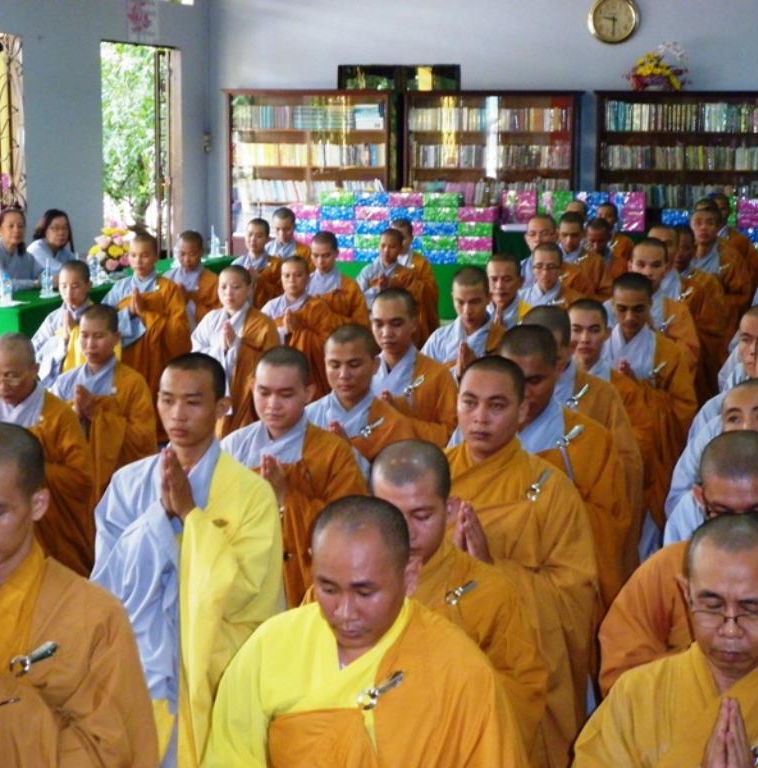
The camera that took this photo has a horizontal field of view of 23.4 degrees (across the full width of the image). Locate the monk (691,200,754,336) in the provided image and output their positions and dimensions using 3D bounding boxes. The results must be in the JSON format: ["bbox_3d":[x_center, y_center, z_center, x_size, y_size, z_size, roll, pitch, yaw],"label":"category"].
[{"bbox_3d":[2.052,-0.525,11.534,0.480,1.208,0.530,4,9,22],"label":"monk"}]

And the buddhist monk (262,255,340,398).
[{"bbox_3d":[-0.406,-0.152,9.523,0.450,1.038,0.530,3,9,16],"label":"buddhist monk"}]

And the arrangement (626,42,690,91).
[{"bbox_3d":[2.102,-2.396,13.842,0.468,0.355,0.360,3,8,16],"label":"arrangement"}]

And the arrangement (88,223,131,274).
[{"bbox_3d":[-1.685,-0.853,11.535,0.300,0.330,0.310,0,8,0],"label":"arrangement"}]

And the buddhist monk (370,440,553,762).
[{"bbox_3d":[0.082,0.672,3.838,0.540,1.143,0.650,3,9,21],"label":"buddhist monk"}]

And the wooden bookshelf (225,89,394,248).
[{"bbox_3d":[-0.531,-1.343,14.775,1.379,2.027,0.360,3,8,16],"label":"wooden bookshelf"}]

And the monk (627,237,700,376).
[{"bbox_3d":[1.307,-0.067,8.848,0.520,1.195,0.620,3,8,16],"label":"monk"}]

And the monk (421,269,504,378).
[{"bbox_3d":[0.425,0.048,8.188,0.520,1.147,0.620,3,9,21],"label":"monk"}]

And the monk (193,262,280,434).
[{"bbox_3d":[-0.684,-0.074,9.022,0.450,1.028,0.530,3,9,16],"label":"monk"}]

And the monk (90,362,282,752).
[{"bbox_3d":[-0.444,0.505,4.554,0.460,1.189,0.530,3,9,17],"label":"monk"}]

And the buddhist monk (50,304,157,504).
[{"bbox_3d":[-1.124,0.158,7.627,0.500,1.077,0.620,3,8,16],"label":"buddhist monk"}]

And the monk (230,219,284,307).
[{"bbox_3d":[-0.734,-0.492,11.578,0.460,1.109,0.530,3,9,16],"label":"monk"}]

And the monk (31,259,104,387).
[{"bbox_3d":[-1.529,-0.113,9.432,0.480,1.098,0.620,3,8,16],"label":"monk"}]

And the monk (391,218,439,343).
[{"bbox_3d":[0.167,-0.493,11.627,0.460,1.103,0.530,3,9,18],"label":"monk"}]

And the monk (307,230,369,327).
[{"bbox_3d":[-0.298,-0.332,10.838,0.500,1.144,0.620,3,9,19],"label":"monk"}]

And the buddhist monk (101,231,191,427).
[{"bbox_3d":[-1.177,-0.210,9.482,0.470,1.161,0.530,3,9,18],"label":"buddhist monk"}]

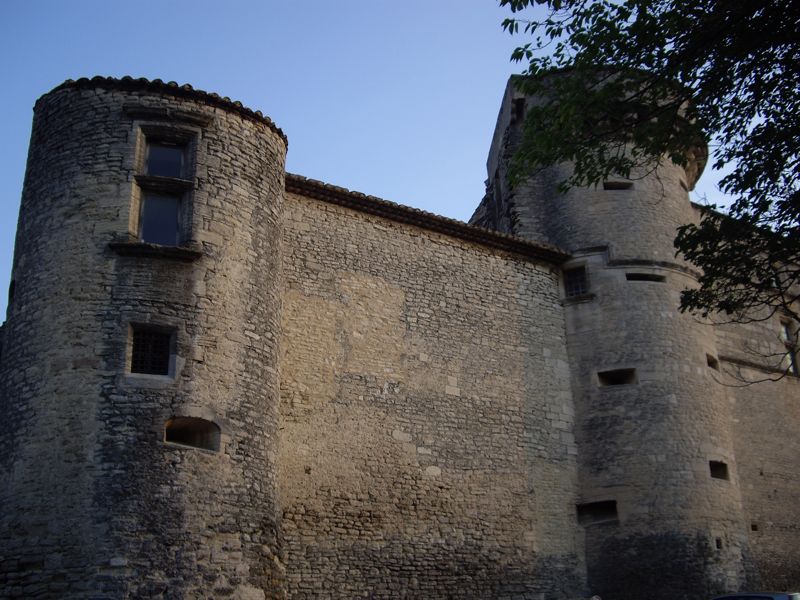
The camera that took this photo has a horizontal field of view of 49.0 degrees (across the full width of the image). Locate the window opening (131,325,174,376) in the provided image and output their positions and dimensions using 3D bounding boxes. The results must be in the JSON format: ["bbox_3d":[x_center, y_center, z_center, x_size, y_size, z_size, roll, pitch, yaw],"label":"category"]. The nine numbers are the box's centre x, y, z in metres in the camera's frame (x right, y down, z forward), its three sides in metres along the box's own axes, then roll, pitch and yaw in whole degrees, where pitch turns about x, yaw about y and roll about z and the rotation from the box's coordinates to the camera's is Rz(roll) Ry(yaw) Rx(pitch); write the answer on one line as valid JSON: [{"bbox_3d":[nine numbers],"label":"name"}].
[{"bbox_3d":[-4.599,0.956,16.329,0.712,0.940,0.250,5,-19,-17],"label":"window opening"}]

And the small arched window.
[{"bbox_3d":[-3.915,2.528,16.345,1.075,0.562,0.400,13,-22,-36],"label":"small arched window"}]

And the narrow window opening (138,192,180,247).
[{"bbox_3d":[-4.685,-1.542,17.117,0.708,1.047,0.250,5,-19,-17],"label":"narrow window opening"}]

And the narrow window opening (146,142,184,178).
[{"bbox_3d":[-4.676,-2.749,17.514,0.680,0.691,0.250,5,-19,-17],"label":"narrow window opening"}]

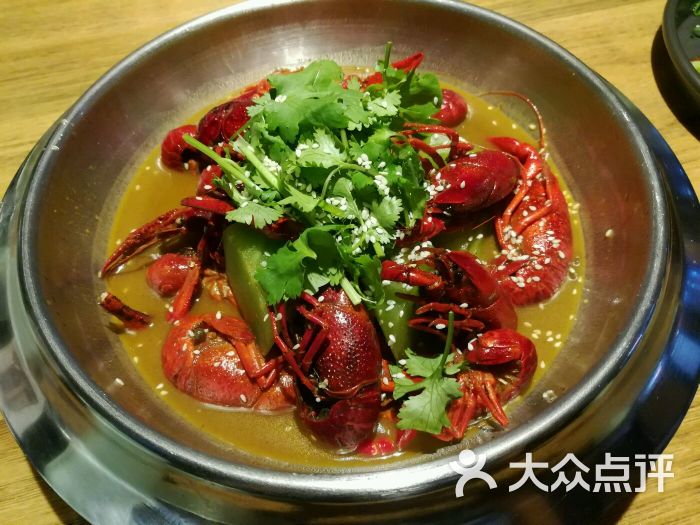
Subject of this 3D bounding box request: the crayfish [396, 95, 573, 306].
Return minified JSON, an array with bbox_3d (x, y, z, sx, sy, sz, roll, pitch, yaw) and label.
[{"bbox_3d":[0.073,-0.038,0.316,0.092,0.046,0.130,0,59,0],"label":"crayfish"}]

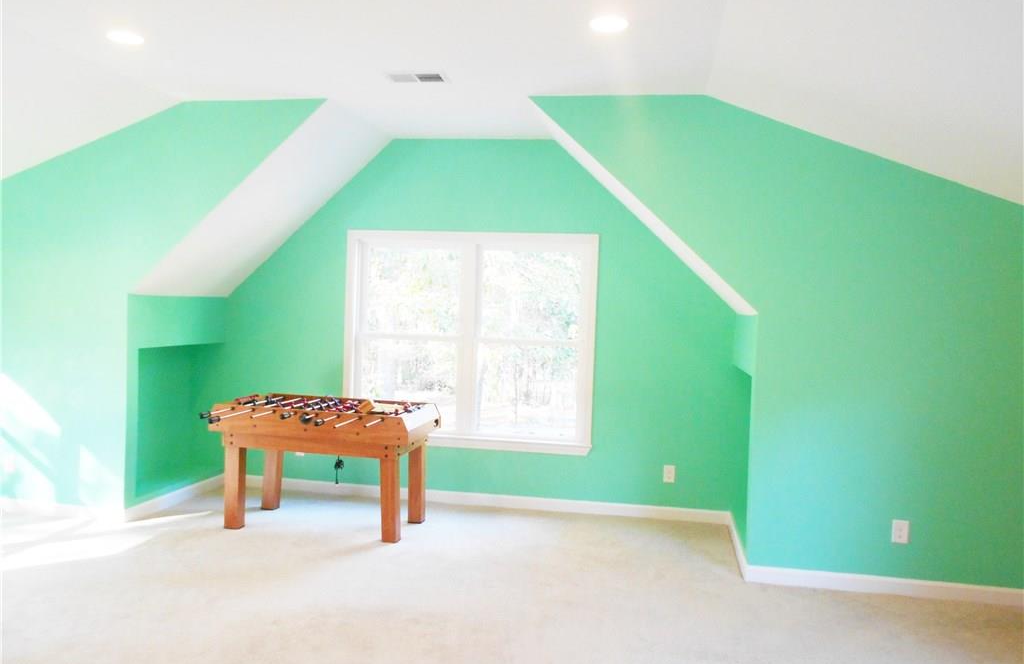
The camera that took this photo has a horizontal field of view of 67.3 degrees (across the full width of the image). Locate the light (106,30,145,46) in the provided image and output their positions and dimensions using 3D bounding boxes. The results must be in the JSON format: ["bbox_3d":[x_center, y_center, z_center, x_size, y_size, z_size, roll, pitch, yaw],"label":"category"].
[{"bbox_3d":[-1.665,-1.264,3.311,0.170,0.025,0.170,2,2,11],"label":"light"}]

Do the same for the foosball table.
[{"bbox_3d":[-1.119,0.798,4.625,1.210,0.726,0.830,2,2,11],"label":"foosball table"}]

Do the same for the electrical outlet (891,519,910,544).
[{"bbox_3d":[1.886,0.970,3.727,0.073,0.115,0.010,2,2,11],"label":"electrical outlet"}]

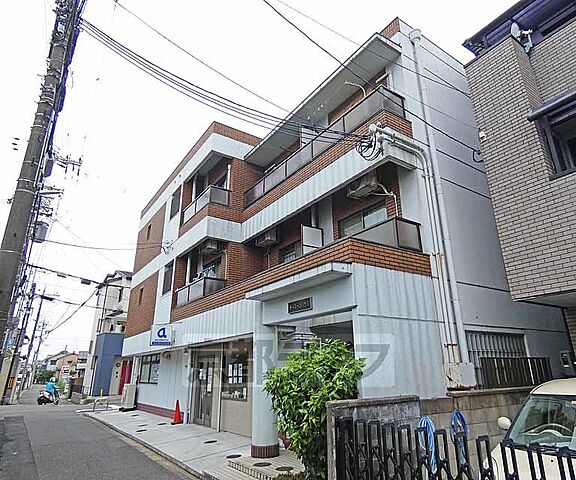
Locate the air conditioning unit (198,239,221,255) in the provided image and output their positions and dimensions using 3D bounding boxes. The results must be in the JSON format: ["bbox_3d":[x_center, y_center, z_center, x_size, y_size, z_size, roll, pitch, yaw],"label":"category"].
[{"bbox_3d":[-2.601,0.152,11.329,0.310,0.550,0.780,12,-24,-34],"label":"air conditioning unit"}]

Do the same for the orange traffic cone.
[{"bbox_3d":[-3.134,4.863,9.909,0.340,0.680,0.340,12,-24,-34],"label":"orange traffic cone"}]

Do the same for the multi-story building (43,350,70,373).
[{"bbox_3d":[-42.377,23.358,64.000,7.200,6.400,7.200,12,-24,-34],"label":"multi-story building"}]

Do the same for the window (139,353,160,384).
[{"bbox_3d":[-5.418,5.053,13.613,0.120,1.100,2.500,12,-24,-34],"label":"window"}]

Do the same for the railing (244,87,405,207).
[{"bbox_3d":[0.553,-1.981,9.182,0.700,0.580,5.500,12,-24,-34],"label":"railing"}]

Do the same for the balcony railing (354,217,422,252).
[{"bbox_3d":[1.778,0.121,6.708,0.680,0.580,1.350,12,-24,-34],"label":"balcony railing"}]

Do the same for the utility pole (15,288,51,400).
[{"bbox_3d":[-17.467,7.072,24.074,0.850,7.400,0.400,13,-24,-34],"label":"utility pole"}]

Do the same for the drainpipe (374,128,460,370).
[{"bbox_3d":[2.333,-0.079,6.230,1.550,4.200,0.250,13,-24,-34],"label":"drainpipe"}]

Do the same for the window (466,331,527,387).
[{"bbox_3d":[4.157,2.323,6.712,2.153,0.988,0.125,12,-24,-34],"label":"window"}]

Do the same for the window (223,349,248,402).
[{"bbox_3d":[-1.443,3.656,9.526,0.100,1.420,1.480,13,-24,-34],"label":"window"}]

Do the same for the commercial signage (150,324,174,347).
[{"bbox_3d":[-3.884,2.933,10.659,0.624,0.634,0.125,12,-24,-34],"label":"commercial signage"}]

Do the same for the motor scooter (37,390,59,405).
[{"bbox_3d":[-12.633,8.171,18.401,0.650,1.030,1.650,0,-19,-4],"label":"motor scooter"}]

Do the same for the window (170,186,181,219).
[{"bbox_3d":[-4.285,-1.389,13.318,0.125,0.998,1.040,12,-24,-34],"label":"window"}]

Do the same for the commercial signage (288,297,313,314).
[{"bbox_3d":[0.201,1.191,6.201,0.052,0.177,0.666,12,-24,-34],"label":"commercial signage"}]

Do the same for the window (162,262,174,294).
[{"bbox_3d":[-4.316,1.350,12.564,0.125,0.998,0.967,12,-24,-34],"label":"window"}]

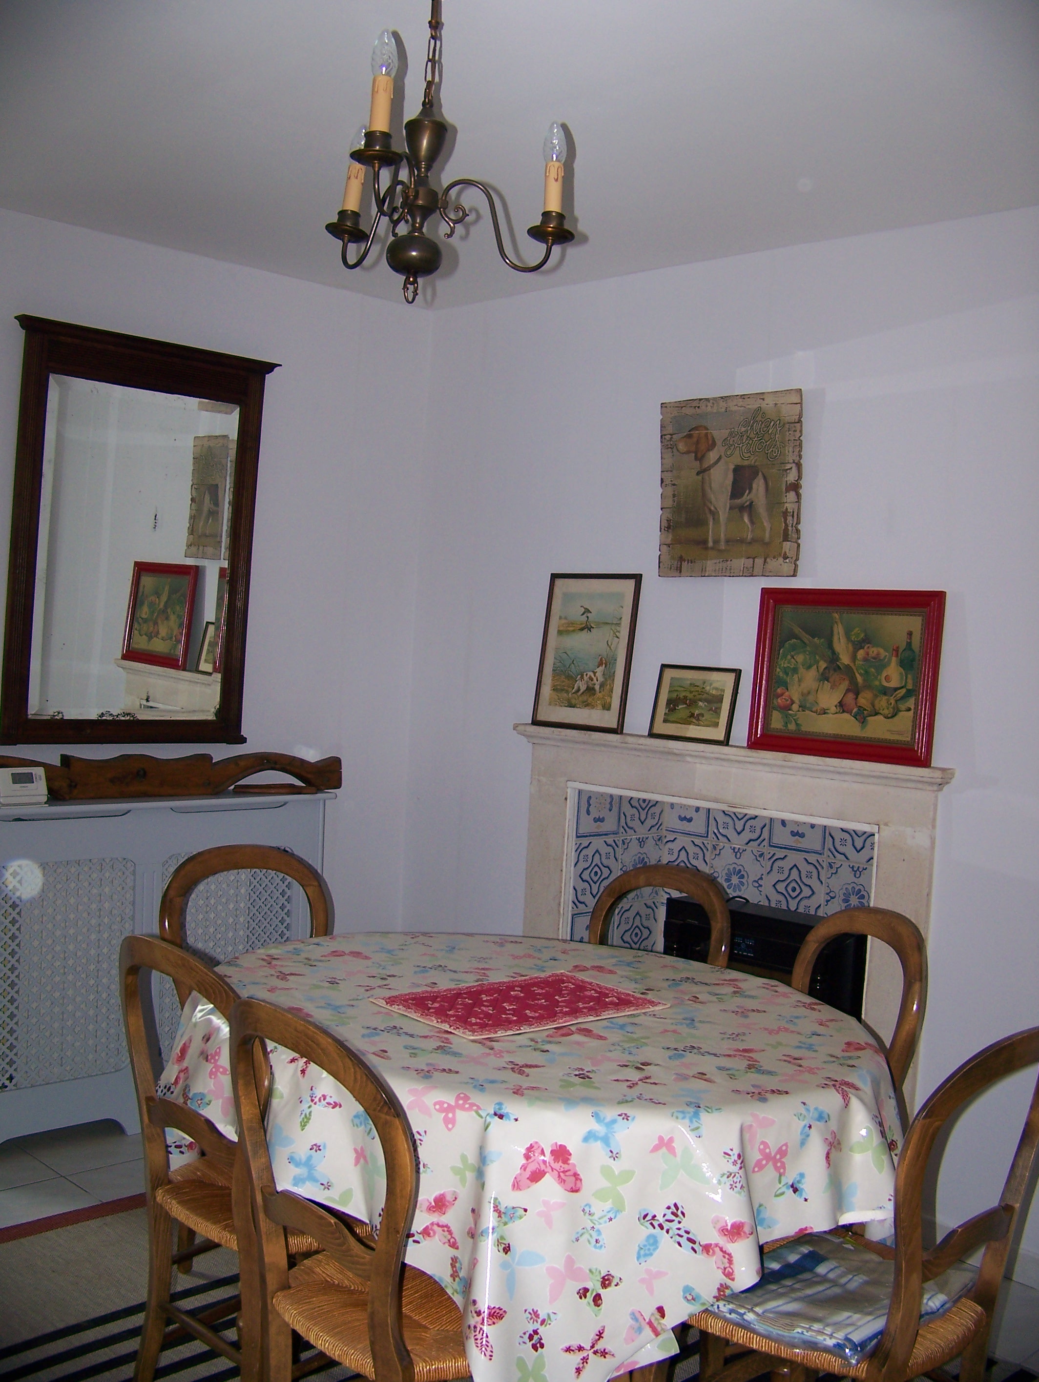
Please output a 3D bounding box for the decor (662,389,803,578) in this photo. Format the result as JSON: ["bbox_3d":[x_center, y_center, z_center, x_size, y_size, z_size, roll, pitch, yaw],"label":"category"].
[{"bbox_3d":[0.551,-0.541,3.705,0.440,0.475,0.030,5,3,43],"label":"decor"}]

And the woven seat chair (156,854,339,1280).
[{"bbox_3d":[-0.475,0.812,2.981,0.470,0.890,0.450,5,3,44],"label":"woven seat chair"}]

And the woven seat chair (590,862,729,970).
[{"bbox_3d":[0.145,0.844,3.053,0.470,0.890,0.450,2,3,-38],"label":"woven seat chair"}]

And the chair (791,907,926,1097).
[{"bbox_3d":[0.481,0.874,2.742,0.470,0.890,0.450,2,2,-23],"label":"chair"}]

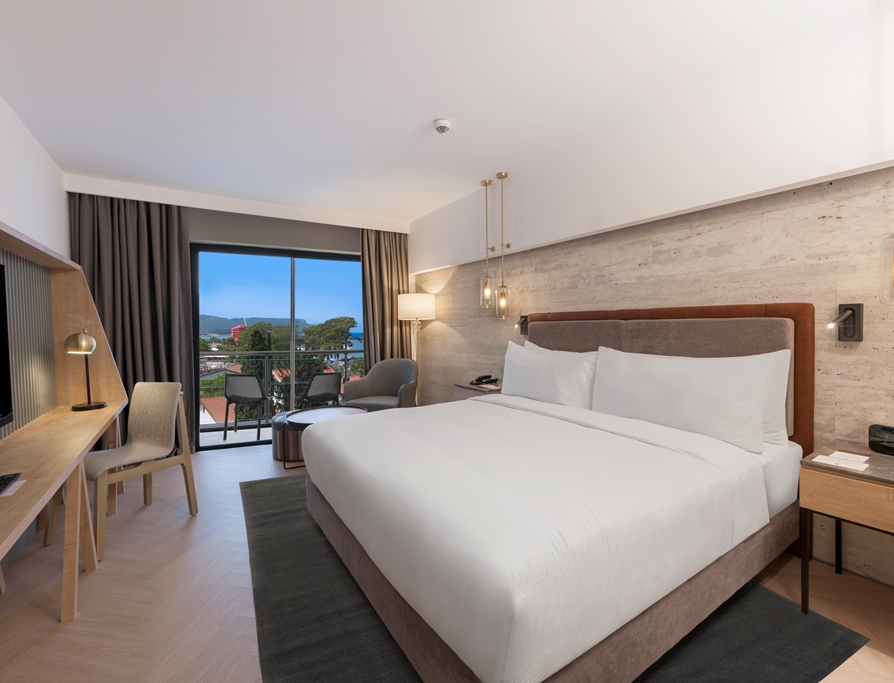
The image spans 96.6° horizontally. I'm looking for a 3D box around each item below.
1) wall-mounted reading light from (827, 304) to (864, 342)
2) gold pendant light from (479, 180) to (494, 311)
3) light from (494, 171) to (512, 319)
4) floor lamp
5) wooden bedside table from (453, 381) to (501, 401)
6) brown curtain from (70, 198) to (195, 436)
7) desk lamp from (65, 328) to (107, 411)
[{"bbox_3d":[1.907,-0.089,1.909,0.091,0.175,0.100,-2,3,-33],"label":"wall-mounted reading light"},{"bbox_3d":[0.399,-0.944,3.923,0.132,1.236,0.132,-1,2,0],"label":"gold pendant light"},{"bbox_3d":[0.529,-0.884,3.739,0.132,1.345,0.132,-2,3,-33],"label":"light"},{"bbox_3d":[-0.368,0.232,4.910,0.455,1.638,0.455,-2,3,-33],"label":"floor lamp"},{"bbox_3d":[0.411,0.753,3.849,0.501,0.655,0.510,-2,3,-33],"label":"wooden bedside table"},{"bbox_3d":[-2.981,-0.109,3.810,0.883,2.475,0.136,-2,3,-33],"label":"brown curtain"},{"bbox_3d":[-2.426,0.176,2.680,0.182,0.510,0.191,-2,3,-33],"label":"desk lamp"}]

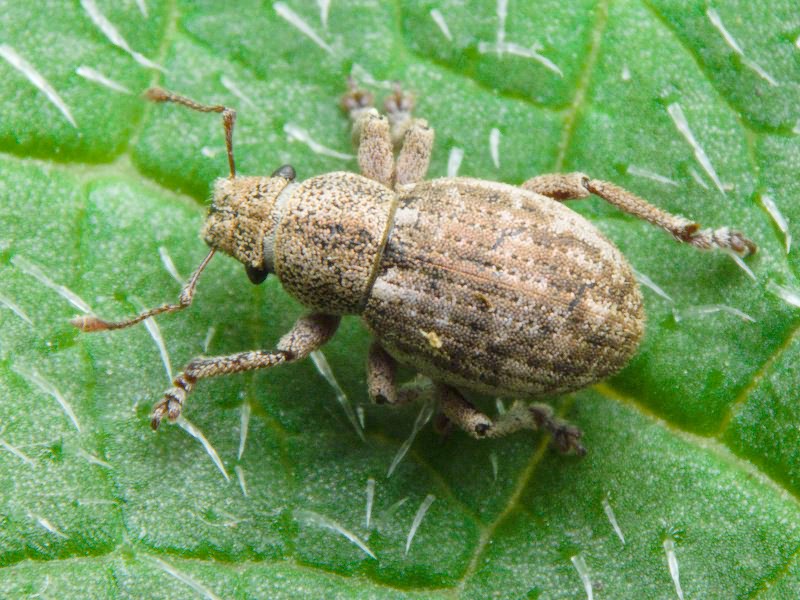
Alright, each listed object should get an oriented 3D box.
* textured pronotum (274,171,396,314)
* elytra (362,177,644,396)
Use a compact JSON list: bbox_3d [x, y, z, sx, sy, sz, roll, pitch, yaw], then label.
[{"bbox_3d":[-0.001,-0.001,0.028,0.001,0.001,0.002,15,80,-2],"label":"textured pronotum"},{"bbox_3d":[0.001,0.000,0.028,0.003,0.002,0.002,14,80,3],"label":"elytra"}]

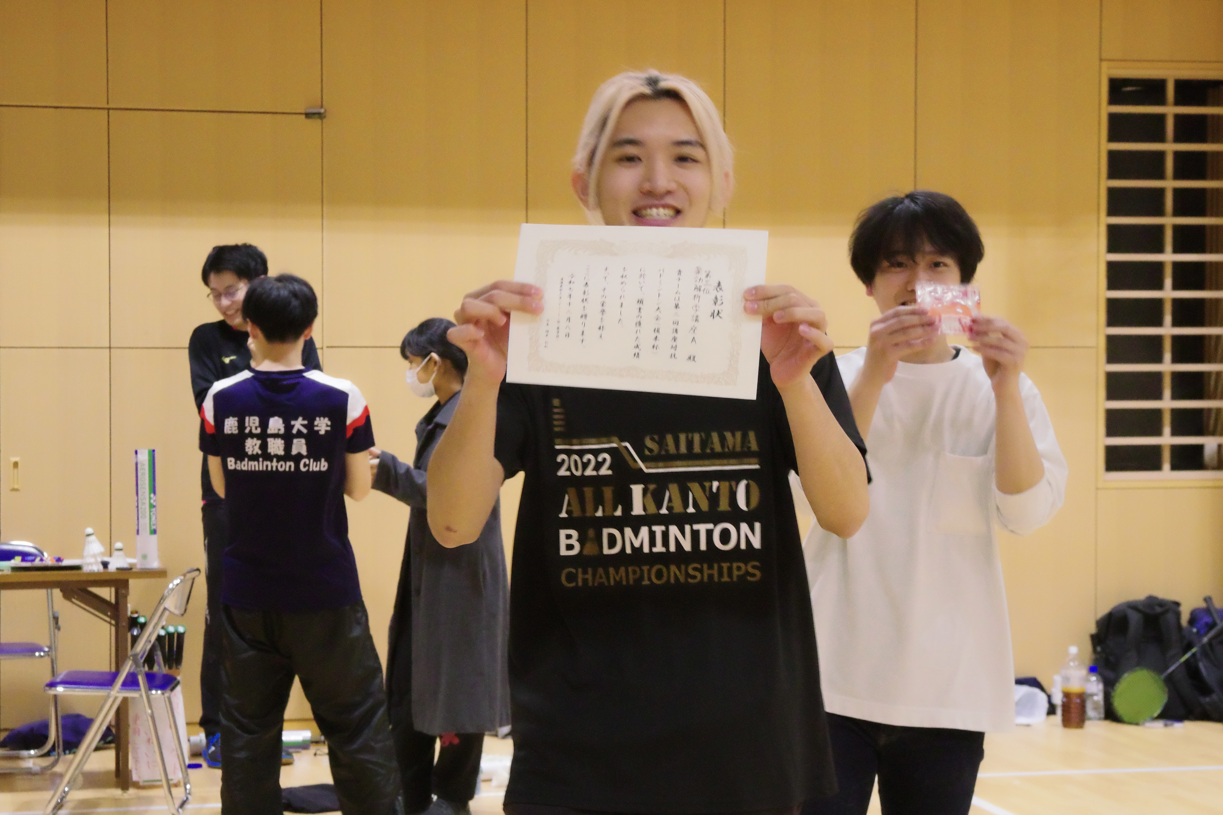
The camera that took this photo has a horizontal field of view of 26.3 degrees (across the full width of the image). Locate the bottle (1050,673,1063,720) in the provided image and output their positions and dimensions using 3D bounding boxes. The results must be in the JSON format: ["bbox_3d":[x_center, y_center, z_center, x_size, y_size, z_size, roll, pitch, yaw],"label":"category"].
[{"bbox_3d":[1.701,1.099,9.960,0.062,0.172,0.062,0,2,-13],"label":"bottle"}]

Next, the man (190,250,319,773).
[{"bbox_3d":[-1.212,0.328,8.880,0.450,1.755,0.340,0,2,4],"label":"man"}]

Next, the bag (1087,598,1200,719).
[{"bbox_3d":[2.023,0.960,9.970,0.340,0.465,0.240,0,2,-17],"label":"bag"}]

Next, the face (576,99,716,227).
[{"bbox_3d":[0.049,-0.285,3.200,0.160,0.195,0.140,0,2,-5],"label":"face"}]

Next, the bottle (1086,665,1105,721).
[{"bbox_3d":[1.830,1.080,9.900,0.068,0.208,0.068,0,2,0],"label":"bottle"}]

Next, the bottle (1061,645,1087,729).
[{"bbox_3d":[1.715,1.038,9.710,0.091,0.307,0.091,0,2,0],"label":"bottle"}]

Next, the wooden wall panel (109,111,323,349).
[{"bbox_3d":[-1.411,-0.633,9.340,0.757,0.845,0.030,0,2,-13],"label":"wooden wall panel"}]

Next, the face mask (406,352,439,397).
[{"bbox_3d":[-0.566,-0.096,7.800,0.090,0.120,0.135,-13,2,3],"label":"face mask"}]

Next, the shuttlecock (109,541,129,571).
[{"bbox_3d":[-1.564,0.475,8.300,0.066,0.090,0.066,0,2,-13],"label":"shuttlecock"}]

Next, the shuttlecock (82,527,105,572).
[{"bbox_3d":[-1.643,0.453,8.300,0.070,0.138,0.070,0,2,-13],"label":"shuttlecock"}]

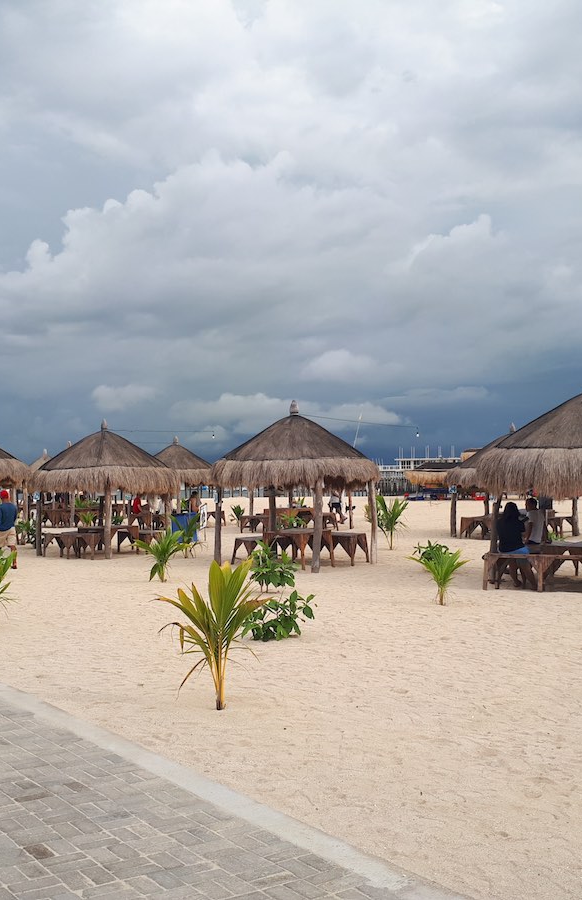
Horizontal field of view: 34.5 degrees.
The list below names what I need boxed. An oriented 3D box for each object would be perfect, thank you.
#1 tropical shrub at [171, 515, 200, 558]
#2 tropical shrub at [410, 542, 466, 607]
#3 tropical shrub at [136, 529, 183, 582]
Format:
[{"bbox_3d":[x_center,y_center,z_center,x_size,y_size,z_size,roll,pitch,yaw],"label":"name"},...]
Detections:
[{"bbox_3d":[-2.322,1.906,20.634,0.678,0.969,0.645,-1,-2,-7],"label":"tropical shrub"},{"bbox_3d":[2.006,1.714,12.788,0.780,0.800,0.720,-1,-2,9],"label":"tropical shrub"},{"bbox_3d":[-2.268,1.832,16.222,0.860,0.920,0.800,-1,-2,-8],"label":"tropical shrub"}]

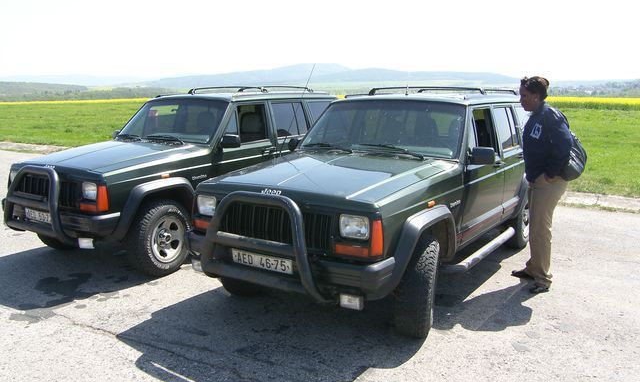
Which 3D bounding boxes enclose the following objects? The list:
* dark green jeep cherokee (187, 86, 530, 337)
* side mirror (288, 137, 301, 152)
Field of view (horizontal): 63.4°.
[{"bbox_3d":[0.794,-0.103,4.883,1.850,1.710,4.280,6,12,34],"label":"dark green jeep cherokee"},{"bbox_3d":[-0.241,-0.443,4.930,0.090,0.140,0.170,-9,13,-43],"label":"side mirror"}]

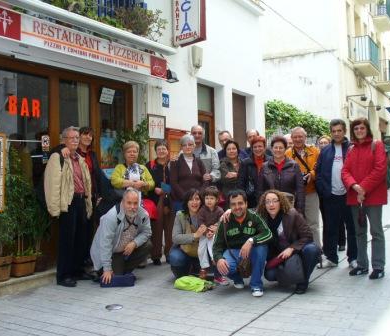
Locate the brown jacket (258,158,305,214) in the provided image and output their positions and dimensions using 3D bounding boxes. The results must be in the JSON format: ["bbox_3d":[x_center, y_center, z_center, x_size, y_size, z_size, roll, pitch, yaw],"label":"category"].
[{"bbox_3d":[0.965,0.215,5.350,0.530,0.660,0.320,-1,0,9],"label":"brown jacket"}]

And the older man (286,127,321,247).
[{"bbox_3d":[1.393,0.309,6.150,0.530,1.680,0.370,-1,0,10],"label":"older man"}]

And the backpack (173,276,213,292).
[{"bbox_3d":[-0.010,1.141,4.760,0.390,0.120,0.260,-1,0,6],"label":"backpack"}]

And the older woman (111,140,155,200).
[{"bbox_3d":[-0.735,0.447,5.700,0.520,1.550,0.380,-1,0,-5],"label":"older woman"}]

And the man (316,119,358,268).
[{"bbox_3d":[1.657,0.290,5.570,0.540,1.700,0.380,-1,0,18],"label":"man"}]

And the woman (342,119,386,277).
[{"bbox_3d":[1.787,0.308,5.050,0.500,1.660,0.380,-1,0,27],"label":"woman"}]

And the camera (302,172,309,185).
[{"bbox_3d":[1.286,0.118,5.600,0.100,0.120,0.080,-1,0,25],"label":"camera"}]

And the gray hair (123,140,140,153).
[{"bbox_3d":[-0.750,-0.250,5.720,0.190,0.170,0.200,-1,0,-5],"label":"gray hair"}]

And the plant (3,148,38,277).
[{"bbox_3d":[-1.847,0.453,5.070,0.350,1.350,0.350,-1,0,31],"label":"plant"}]

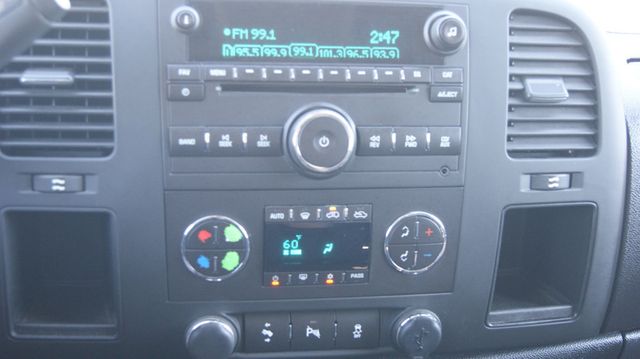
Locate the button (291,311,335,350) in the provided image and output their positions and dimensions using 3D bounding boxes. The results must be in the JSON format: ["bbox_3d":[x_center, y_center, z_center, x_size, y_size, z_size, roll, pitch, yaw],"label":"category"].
[{"bbox_3d":[-0.005,0.104,0.530,0.030,0.028,0.011,0,15,-7],"label":"button"}]

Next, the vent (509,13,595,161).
[{"bbox_3d":[0.156,-0.066,0.525,0.063,0.098,0.025,-3,13,-16],"label":"vent"}]

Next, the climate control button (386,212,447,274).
[{"bbox_3d":[0.066,0.044,0.520,0.042,0.043,0.010,0,14,-7],"label":"climate control button"}]

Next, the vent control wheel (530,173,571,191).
[{"bbox_3d":[0.161,0.002,0.532,0.030,0.012,0.010,-3,13,-16],"label":"vent control wheel"}]

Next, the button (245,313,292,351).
[{"bbox_3d":[-0.036,0.104,0.526,0.030,0.028,0.011,0,15,-7],"label":"button"}]

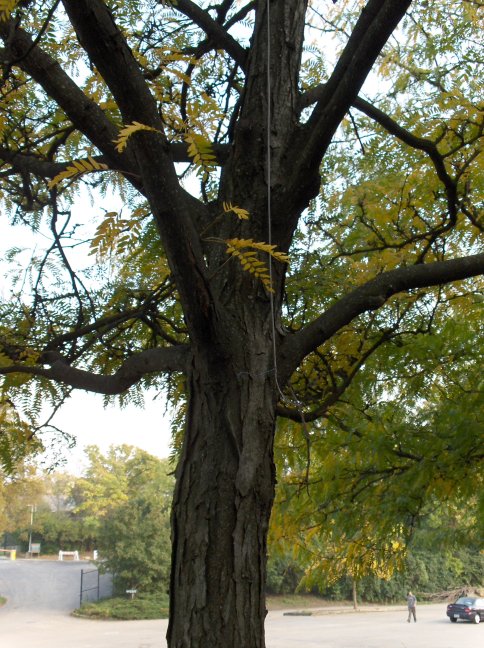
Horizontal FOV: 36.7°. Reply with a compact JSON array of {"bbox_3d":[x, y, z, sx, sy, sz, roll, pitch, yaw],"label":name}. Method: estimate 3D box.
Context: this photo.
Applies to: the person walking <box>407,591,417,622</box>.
[{"bbox_3d":[9.844,16.515,42.497,0.540,1.710,0.480,-8,-19,23],"label":"person walking"}]

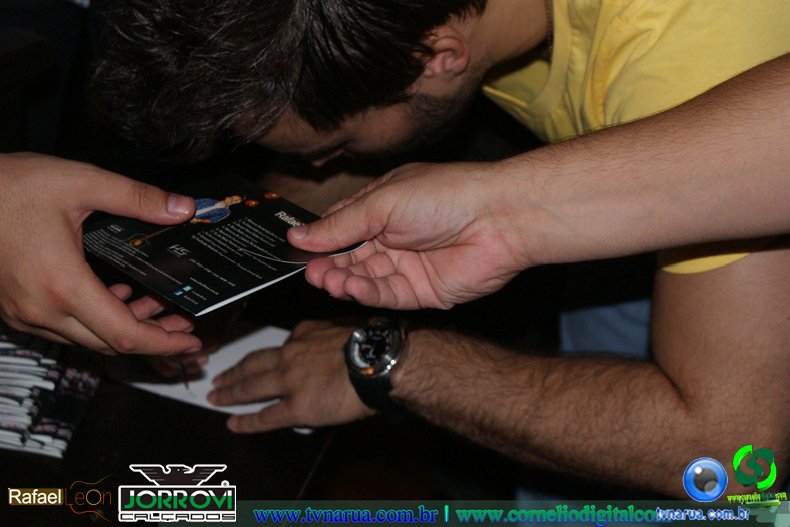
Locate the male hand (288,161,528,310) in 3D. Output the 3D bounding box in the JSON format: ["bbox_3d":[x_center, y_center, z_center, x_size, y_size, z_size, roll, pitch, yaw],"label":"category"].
[{"bbox_3d":[0.009,-0.017,0.990,0.150,0.085,0.078,-7,13,15],"label":"male hand"}]

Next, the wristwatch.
[{"bbox_3d":[-0.013,0.075,1.195,0.045,0.055,0.066,3,57,9],"label":"wristwatch"}]

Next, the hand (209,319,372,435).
[{"bbox_3d":[-0.075,0.080,1.190,0.138,0.053,0.088,-8,34,7],"label":"hand"}]

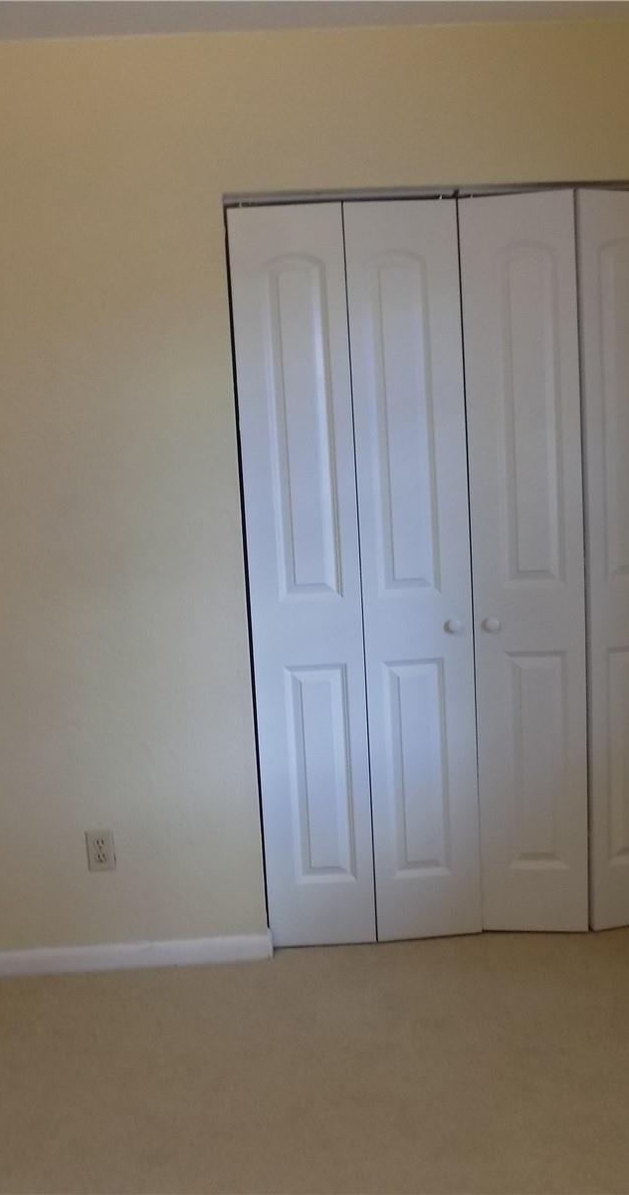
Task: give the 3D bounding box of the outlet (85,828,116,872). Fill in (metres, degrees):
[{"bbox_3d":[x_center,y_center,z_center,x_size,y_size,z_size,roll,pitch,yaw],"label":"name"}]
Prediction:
[{"bbox_3d":[-0.586,0.696,2.903,0.072,0.115,0.010,-3,6,-2],"label":"outlet"}]

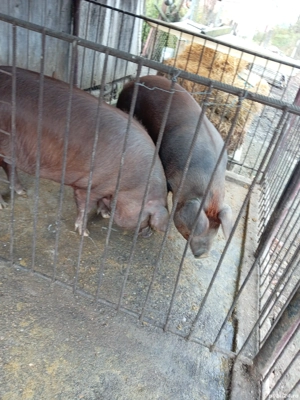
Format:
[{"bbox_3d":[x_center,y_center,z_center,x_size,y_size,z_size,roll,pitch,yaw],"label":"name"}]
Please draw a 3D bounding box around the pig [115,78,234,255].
[{"bbox_3d":[0.120,-0.386,2.428,0.493,0.819,1.536,-3,34,-27],"label":"pig"}]

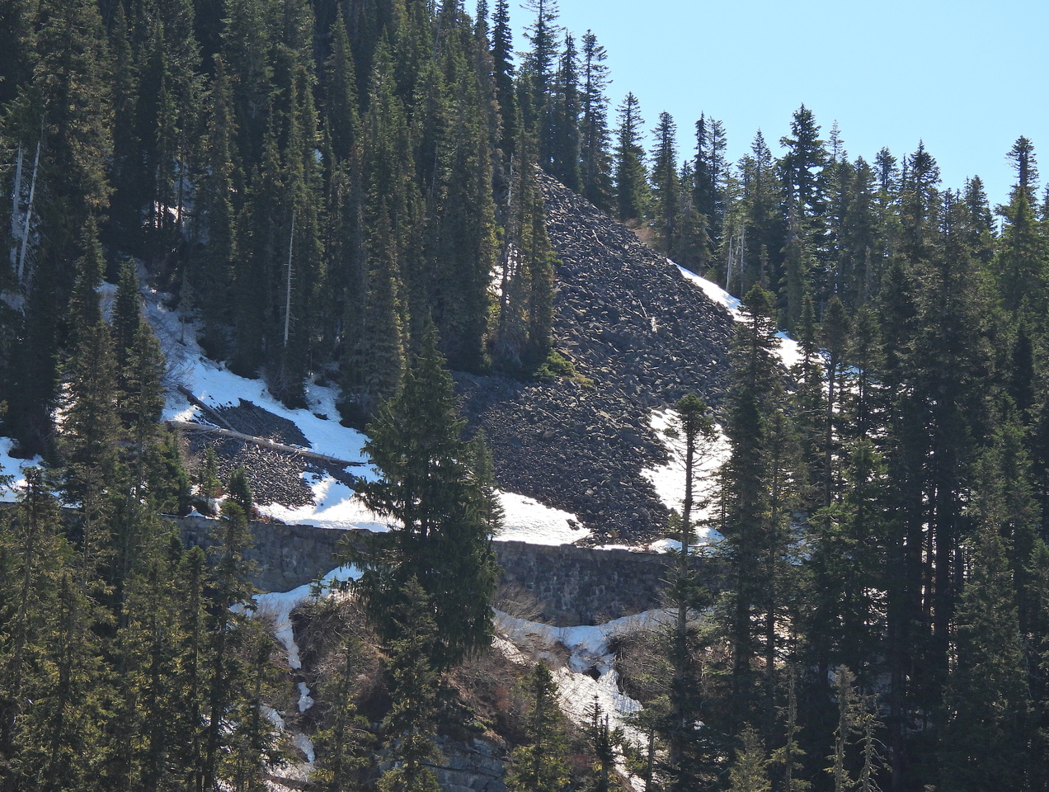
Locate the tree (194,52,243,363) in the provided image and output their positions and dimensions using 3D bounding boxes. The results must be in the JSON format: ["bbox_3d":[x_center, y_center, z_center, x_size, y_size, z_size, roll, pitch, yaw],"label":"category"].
[{"bbox_3d":[-22.190,-13.770,530.000,3.340,21.860,3.340,0,-3,0],"label":"tree"}]

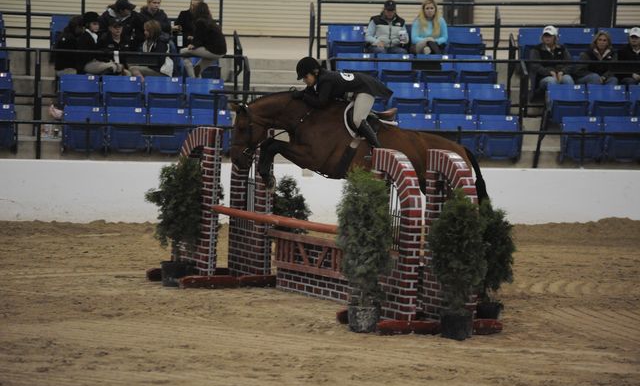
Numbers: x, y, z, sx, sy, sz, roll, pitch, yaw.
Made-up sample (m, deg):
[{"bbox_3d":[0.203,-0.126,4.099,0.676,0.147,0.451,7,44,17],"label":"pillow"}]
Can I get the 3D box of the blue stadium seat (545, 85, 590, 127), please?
[{"bbox_3d":[3.315,-1.112,47.598,0.520,0.670,0.420,1,4,-7],"label":"blue stadium seat"}]

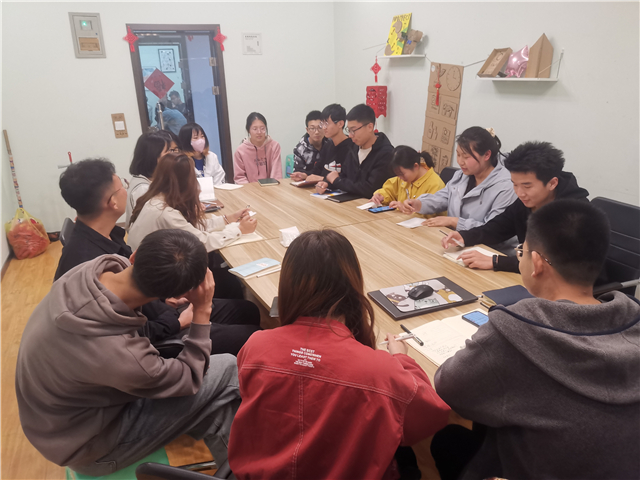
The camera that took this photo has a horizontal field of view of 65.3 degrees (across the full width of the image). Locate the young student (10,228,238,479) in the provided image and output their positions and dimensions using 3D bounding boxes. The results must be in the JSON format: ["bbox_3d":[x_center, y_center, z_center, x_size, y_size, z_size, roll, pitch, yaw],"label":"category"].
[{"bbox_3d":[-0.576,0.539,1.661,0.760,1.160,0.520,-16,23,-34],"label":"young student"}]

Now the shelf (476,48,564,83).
[{"bbox_3d":[1.330,-1.183,3.395,0.156,0.194,0.586,-10,21,-23],"label":"shelf"}]

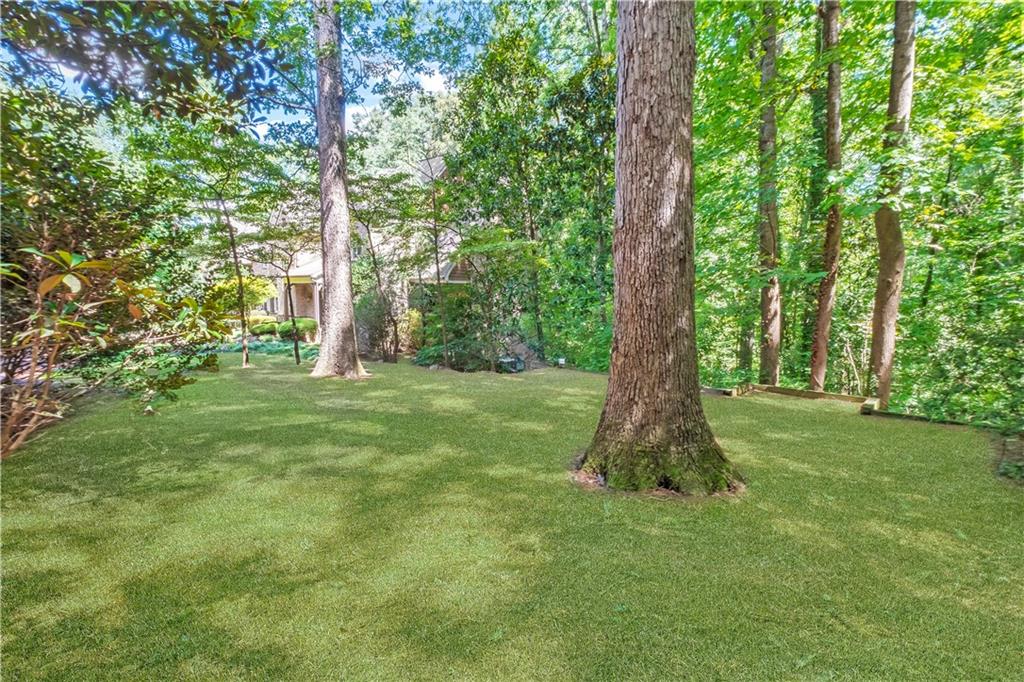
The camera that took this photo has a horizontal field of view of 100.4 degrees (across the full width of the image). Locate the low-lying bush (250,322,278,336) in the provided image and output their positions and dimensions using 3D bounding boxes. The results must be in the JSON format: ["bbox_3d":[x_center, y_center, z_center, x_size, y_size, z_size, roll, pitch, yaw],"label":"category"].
[{"bbox_3d":[-10.400,-0.480,17.900,1.150,0.640,1.100,0,4,0],"label":"low-lying bush"}]

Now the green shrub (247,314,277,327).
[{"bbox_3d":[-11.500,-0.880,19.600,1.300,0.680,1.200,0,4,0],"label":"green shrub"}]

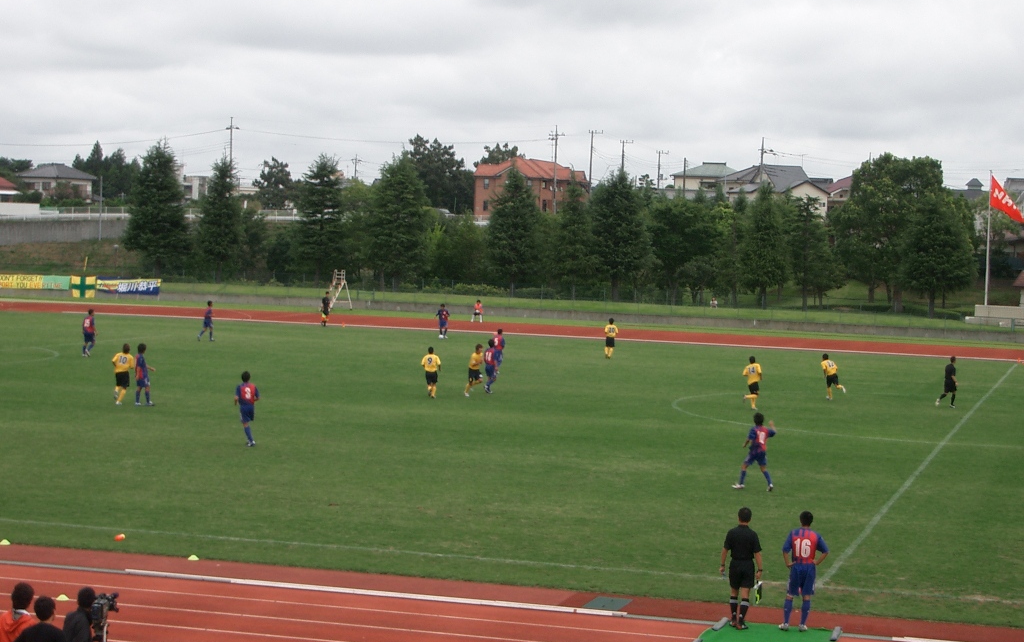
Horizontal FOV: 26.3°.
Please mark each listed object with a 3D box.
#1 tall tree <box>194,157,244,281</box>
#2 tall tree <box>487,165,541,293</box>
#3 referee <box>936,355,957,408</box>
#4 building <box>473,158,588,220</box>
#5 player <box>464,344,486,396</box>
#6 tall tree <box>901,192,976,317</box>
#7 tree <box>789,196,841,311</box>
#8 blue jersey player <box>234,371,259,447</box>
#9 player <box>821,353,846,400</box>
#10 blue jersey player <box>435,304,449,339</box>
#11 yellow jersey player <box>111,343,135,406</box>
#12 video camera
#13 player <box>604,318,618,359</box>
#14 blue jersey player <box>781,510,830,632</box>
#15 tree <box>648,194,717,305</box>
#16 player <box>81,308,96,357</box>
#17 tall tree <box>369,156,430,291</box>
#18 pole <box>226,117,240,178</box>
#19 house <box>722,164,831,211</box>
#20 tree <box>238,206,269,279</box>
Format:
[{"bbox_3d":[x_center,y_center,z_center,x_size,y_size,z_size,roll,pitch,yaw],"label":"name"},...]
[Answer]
[{"bbox_3d":[-18.535,-6.552,139.695,3.333,8.261,3.333,3,3,15],"label":"tall tree"},{"bbox_3d":[0.160,-5.841,140.500,3.700,8.300,3.700,2,3,0],"label":"tall tree"},{"bbox_3d":[14.317,1.997,72.048,0.580,1.693,0.520,0,3,-38],"label":"referee"},{"bbox_3d":[2.605,-16.340,277.271,9.091,8.000,22.000,3,3,15],"label":"building"},{"bbox_3d":[-1.184,1.540,69.142,0.550,1.663,0.500,4,3,38],"label":"player"},{"bbox_3d":[26.078,-4.071,134.000,4.600,7.700,4.600,3,3,11],"label":"tall tree"},{"bbox_3d":[18.202,-4.055,131.500,3.200,6.870,3.200,3,3,15],"label":"tree"},{"bbox_3d":[-6.259,2.090,51.700,0.600,1.750,0.550,2,3,-14],"label":"blue jersey player"},{"bbox_3d":[10.803,1.851,73.666,0.520,1.552,0.750,0,3,-34],"label":"player"},{"bbox_3d":[-3.276,-0.009,103.915,0.600,1.682,0.420,2,3,-9],"label":"blue jersey player"},{"bbox_3d":[-11.048,1.518,62.130,0.580,1.730,0.520,3,3,22],"label":"yellow jersey player"},{"bbox_3d":[-4.151,2.954,22.300,0.210,0.350,0.540,2,3,5],"label":"video camera"},{"bbox_3d":[4.215,0.736,92.907,0.626,1.714,0.505,2,3,5],"label":"player"},{"bbox_3d":[4.166,3.554,31.122,0.660,1.690,0.420,2,3,6],"label":"blue jersey player"},{"bbox_3d":[10.560,-4.346,134.000,4.200,6.570,4.200,3,3,15],"label":"tree"},{"bbox_3d":[-15.542,0.433,80.430,0.520,1.785,0.420,4,3,36],"label":"player"},{"bbox_3d":[-6.958,-6.229,137.162,4.040,8.645,4.040,2,3,0],"label":"tall tree"},{"bbox_3d":[-31.891,-17.025,247.725,1.600,11.979,0.500,3,3,15],"label":"pole"},{"bbox_3d":[28.758,-12.884,238.000,10.500,8.300,8.500,1,3,-12],"label":"house"},{"bbox_3d":[-17.308,-5.102,146.000,2.300,4.900,2.300,2,3,0],"label":"tree"}]

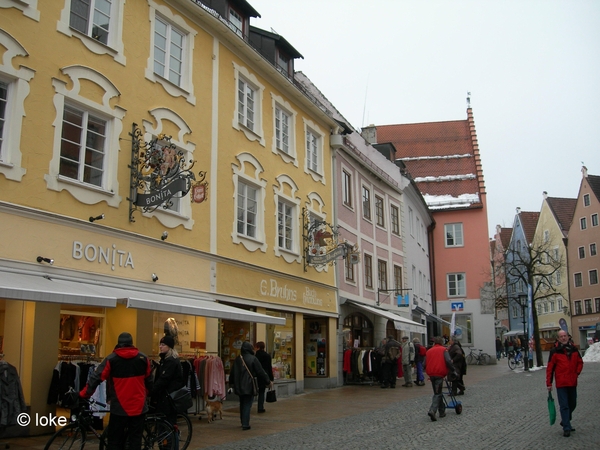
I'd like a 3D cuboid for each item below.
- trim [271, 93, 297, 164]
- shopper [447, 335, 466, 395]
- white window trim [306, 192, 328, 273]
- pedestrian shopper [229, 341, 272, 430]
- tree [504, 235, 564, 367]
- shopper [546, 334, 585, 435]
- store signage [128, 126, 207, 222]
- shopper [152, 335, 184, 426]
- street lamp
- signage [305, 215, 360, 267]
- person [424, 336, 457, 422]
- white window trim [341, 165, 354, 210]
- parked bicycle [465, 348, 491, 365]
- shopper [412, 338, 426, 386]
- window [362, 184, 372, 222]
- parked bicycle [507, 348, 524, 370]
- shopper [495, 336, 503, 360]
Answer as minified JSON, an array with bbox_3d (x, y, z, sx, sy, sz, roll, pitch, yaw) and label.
[{"bbox_3d":[-0.467,-3.092,21.414,0.180,2.040,1.820,-6,-13,25],"label":"trim"},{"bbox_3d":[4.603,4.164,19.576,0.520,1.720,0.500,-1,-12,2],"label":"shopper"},{"bbox_3d":[0.625,0.256,23.004,0.180,2.680,1.720,-6,-13,25],"label":"white window trim"},{"bbox_3d":[-0.978,3.120,12.972,0.750,1.680,0.480,-4,-12,18],"label":"pedestrian shopper"},{"bbox_3d":[12.497,3.899,34.954,3.300,7.050,3.300,-5,-13,19],"label":"tree"},{"bbox_3d":[4.505,2.655,11.176,0.650,1.750,0.480,-6,-13,20],"label":"shopper"},{"bbox_3d":[-3.030,-1.372,15.125,2.200,2.420,0.350,-7,-14,27],"label":"store signage"},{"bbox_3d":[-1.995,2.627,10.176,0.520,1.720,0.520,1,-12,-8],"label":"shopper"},{"bbox_3d":[10.659,5.084,31.416,0.480,3.620,0.480,-5,-13,18],"label":"street lamp"},{"bbox_3d":[1.017,0.410,21.598,1.920,2.100,0.250,-6,-13,25],"label":"signage"},{"bbox_3d":[2.927,3.232,13.819,0.620,1.730,0.550,-6,-14,23],"label":"person"},{"bbox_3d":[1.932,-1.445,25.937,0.160,1.640,1.220,-6,-13,23],"label":"white window trim"},{"bbox_3d":[10.429,7.733,38.608,1.600,1.060,0.550,-3,-12,10],"label":"parked bicycle"},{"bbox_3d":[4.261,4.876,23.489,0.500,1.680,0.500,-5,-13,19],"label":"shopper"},{"bbox_3d":[2.972,-0.922,29.300,0.150,1.375,1.220,-5,-12,22],"label":"window"},{"bbox_3d":[10.261,6.372,31.436,1.700,1.070,0.580,10,-17,-41],"label":"parked bicycle"},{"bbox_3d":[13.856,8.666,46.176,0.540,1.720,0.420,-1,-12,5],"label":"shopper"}]

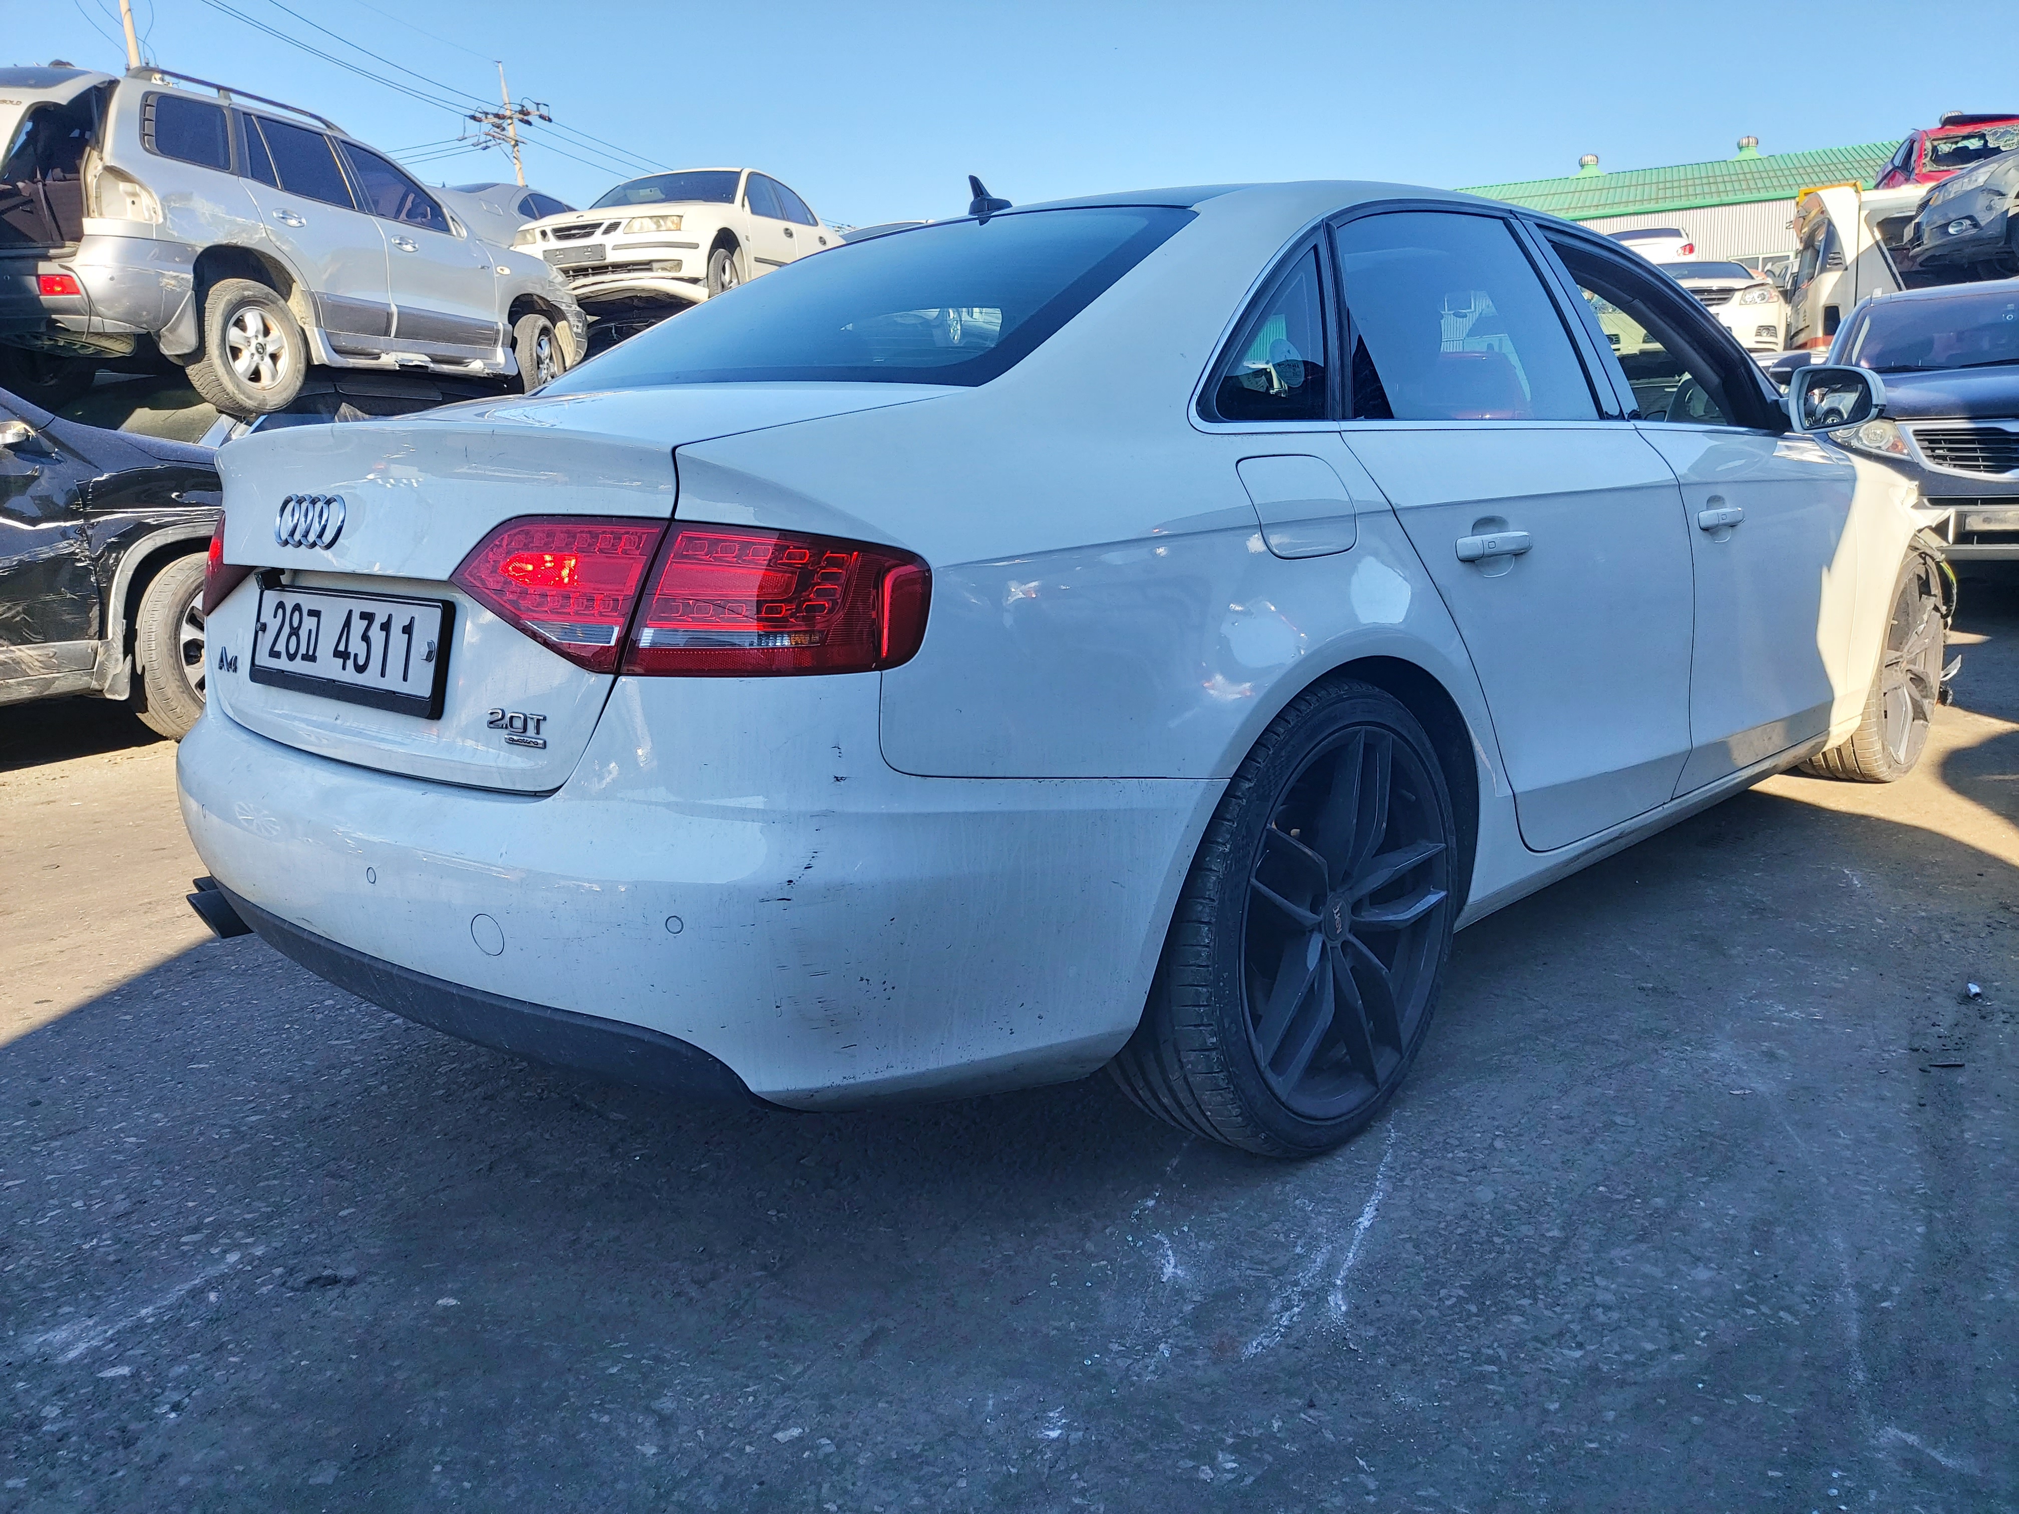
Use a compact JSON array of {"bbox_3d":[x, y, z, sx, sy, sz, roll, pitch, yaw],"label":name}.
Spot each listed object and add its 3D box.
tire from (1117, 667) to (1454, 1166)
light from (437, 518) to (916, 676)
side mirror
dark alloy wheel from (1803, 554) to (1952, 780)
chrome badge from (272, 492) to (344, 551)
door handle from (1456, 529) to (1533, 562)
[{"bbox_3d":[0.366,0.207,1.965,0.230,0.640,0.640,8,15,43],"label":"tire"},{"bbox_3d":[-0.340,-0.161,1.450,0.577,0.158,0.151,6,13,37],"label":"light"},{"bbox_3d":[1.762,-0.766,3.110,0.120,0.143,0.200,-11,14,-39],"label":"side mirror"},{"bbox_3d":[2.310,-0.255,3.940,0.230,0.640,0.640,8,15,44],"label":"dark alloy wheel"},{"bbox_3d":[-0.843,-0.282,1.749,0.193,0.067,0.012,8,3,43],"label":"chrome badge"},{"bbox_3d":[0.677,-0.298,2.029,0.043,0.035,0.212,8,15,43],"label":"door handle"}]

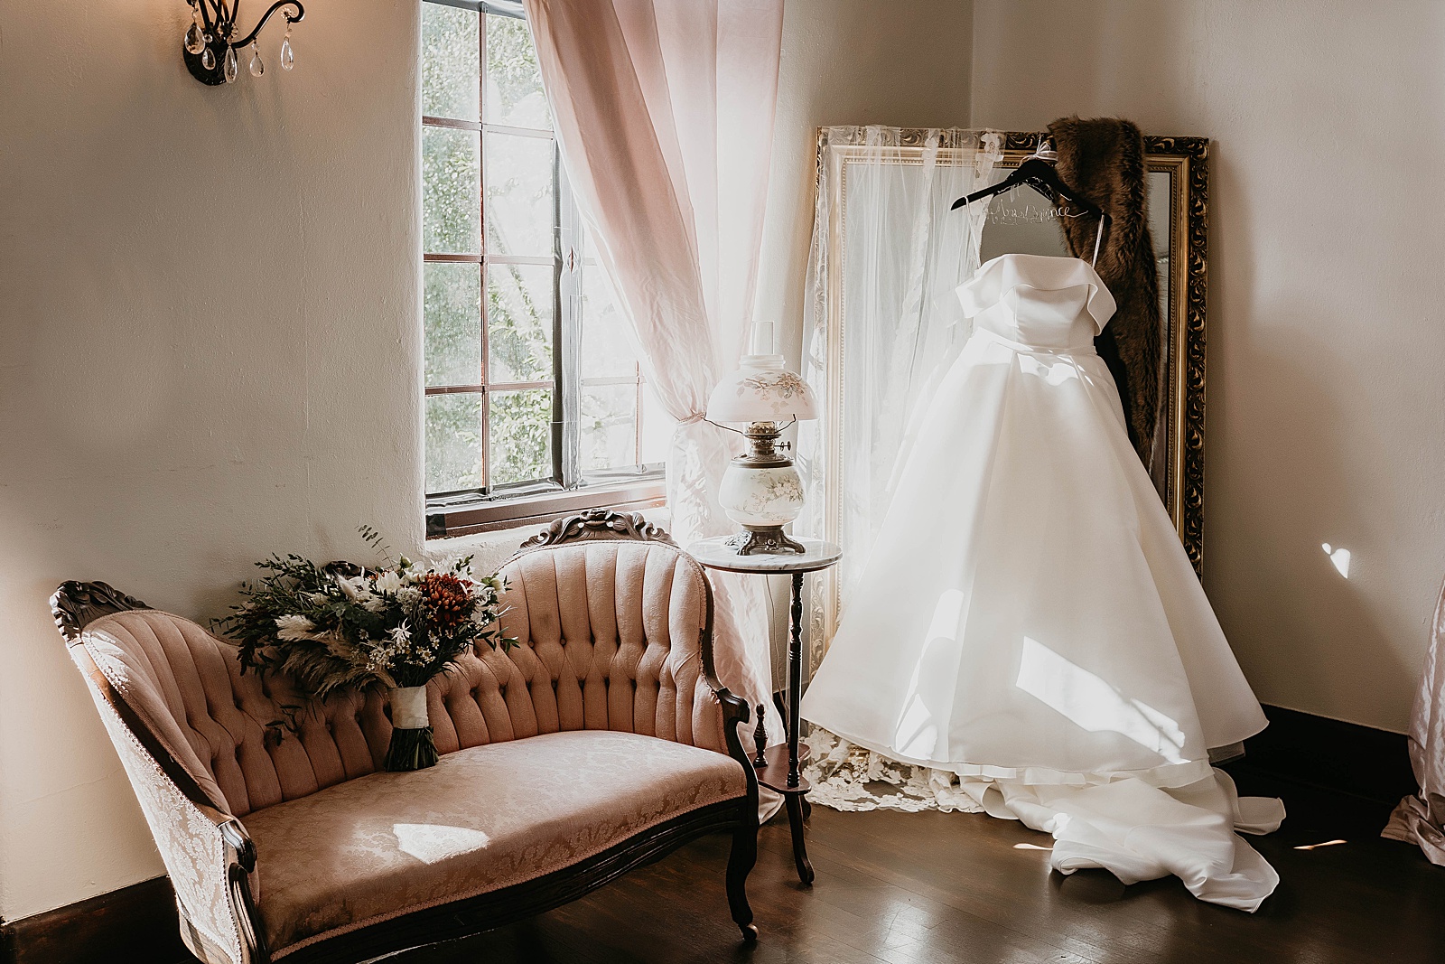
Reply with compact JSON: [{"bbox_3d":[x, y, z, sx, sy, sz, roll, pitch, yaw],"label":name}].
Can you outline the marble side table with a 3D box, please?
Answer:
[{"bbox_3d":[0.091,0.528,3.376,0.370,0.742,0.385,1,8,0],"label":"marble side table"}]

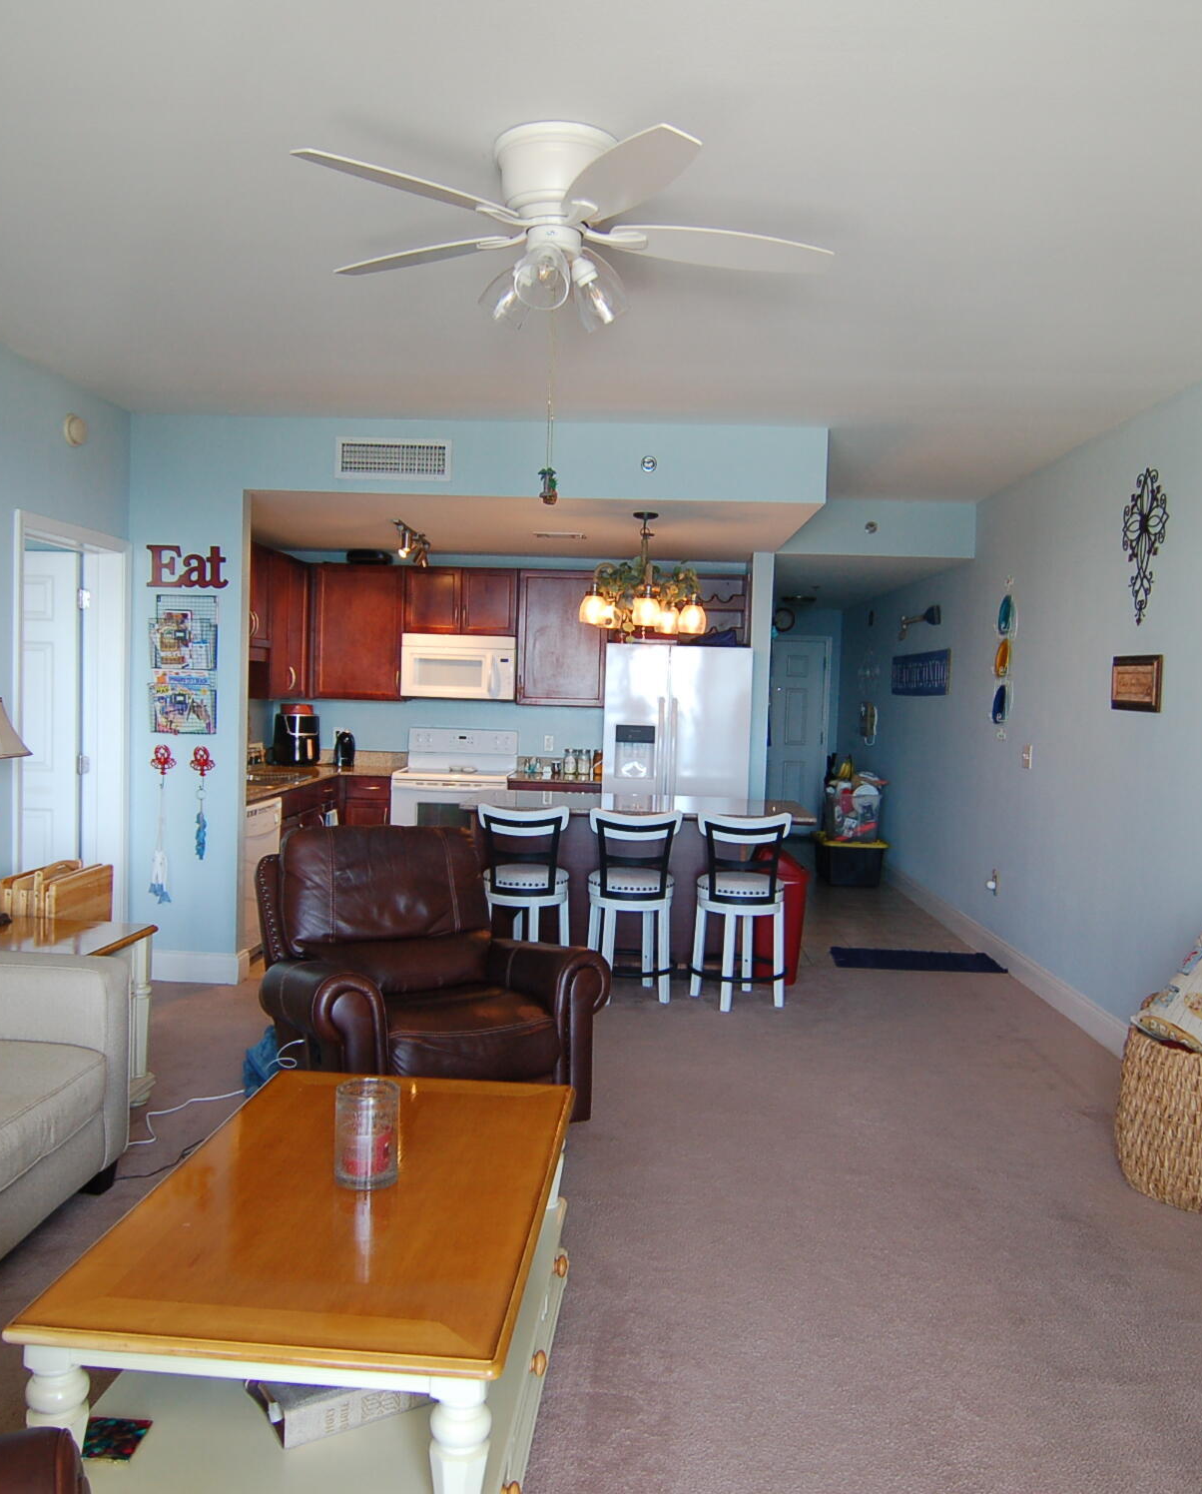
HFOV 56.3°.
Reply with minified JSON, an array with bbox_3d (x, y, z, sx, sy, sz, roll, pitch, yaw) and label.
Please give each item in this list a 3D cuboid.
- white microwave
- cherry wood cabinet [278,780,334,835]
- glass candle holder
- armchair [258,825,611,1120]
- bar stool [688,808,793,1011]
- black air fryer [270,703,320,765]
[{"bbox_3d":[-0.952,-0.549,7.785,0.760,0.420,0.400,2,3,2],"label":"white microwave"},{"bbox_3d":[-2.064,0.666,6.822,0.600,0.860,1.080,2,3,2],"label":"cherry wood cabinet"},{"bbox_3d":[-0.479,0.797,2.322,0.125,0.182,0.125,2,3,2],"label":"glass candle holder"},{"bbox_3d":[-0.631,0.795,4.069,1.010,0.950,0.950,0,4,-28],"label":"armchair"},{"bbox_3d":[0.686,0.778,5.507,0.450,0.966,0.500,2,3,2],"label":"bar stool"},{"bbox_3d":[-2.013,-0.058,7.431,0.280,0.380,0.340,-1,4,-44],"label":"black air fryer"}]

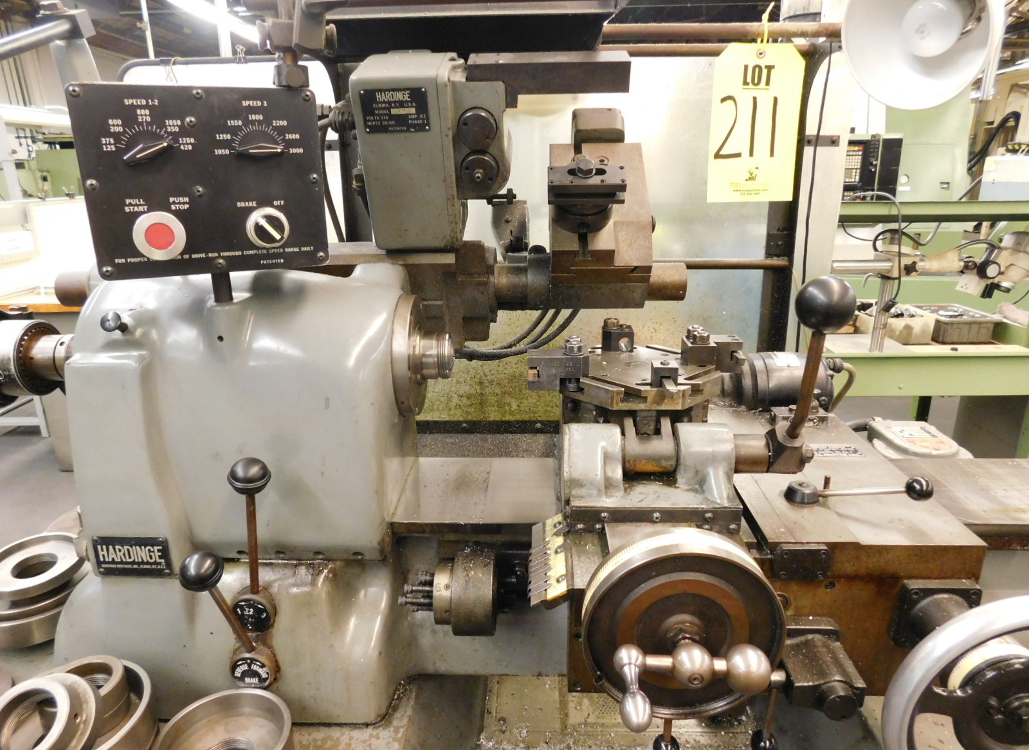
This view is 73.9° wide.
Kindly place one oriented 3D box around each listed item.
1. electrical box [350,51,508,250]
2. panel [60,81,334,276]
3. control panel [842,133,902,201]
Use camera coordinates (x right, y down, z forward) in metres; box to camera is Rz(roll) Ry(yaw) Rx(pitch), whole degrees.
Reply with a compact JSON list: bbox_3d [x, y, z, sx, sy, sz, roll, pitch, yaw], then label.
[{"bbox_3d":[-0.104,-0.316,0.956,0.185,0.234,0.145,0,38,2],"label":"electrical box"},{"bbox_3d":[-0.320,-0.201,0.719,0.222,0.180,0.066,-8,16,-22],"label":"panel"},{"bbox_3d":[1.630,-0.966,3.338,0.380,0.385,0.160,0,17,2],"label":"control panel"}]

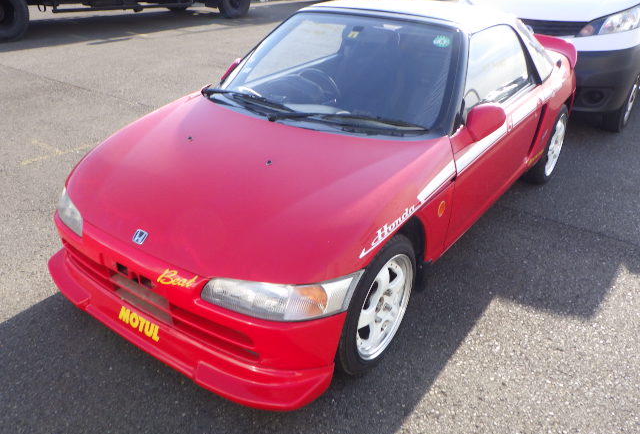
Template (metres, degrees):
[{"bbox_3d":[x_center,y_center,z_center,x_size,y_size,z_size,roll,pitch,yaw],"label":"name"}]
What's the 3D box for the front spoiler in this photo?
[{"bbox_3d":[-0.573,0.334,1.854,1.350,0.180,0.320,18,31,32],"label":"front spoiler"}]

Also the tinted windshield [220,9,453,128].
[{"bbox_3d":[0.104,-0.697,2.380,1.230,0.100,0.670,18,65,32],"label":"tinted windshield"}]

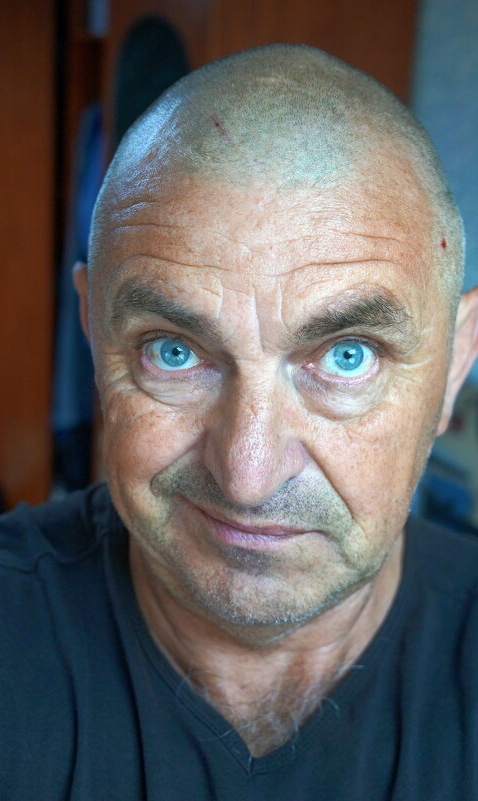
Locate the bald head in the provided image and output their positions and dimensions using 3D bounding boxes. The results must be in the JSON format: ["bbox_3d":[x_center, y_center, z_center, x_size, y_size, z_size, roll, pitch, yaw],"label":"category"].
[{"bbox_3d":[0.017,-0.103,0.456,0.166,0.114,0.189,3,16,5],"label":"bald head"}]

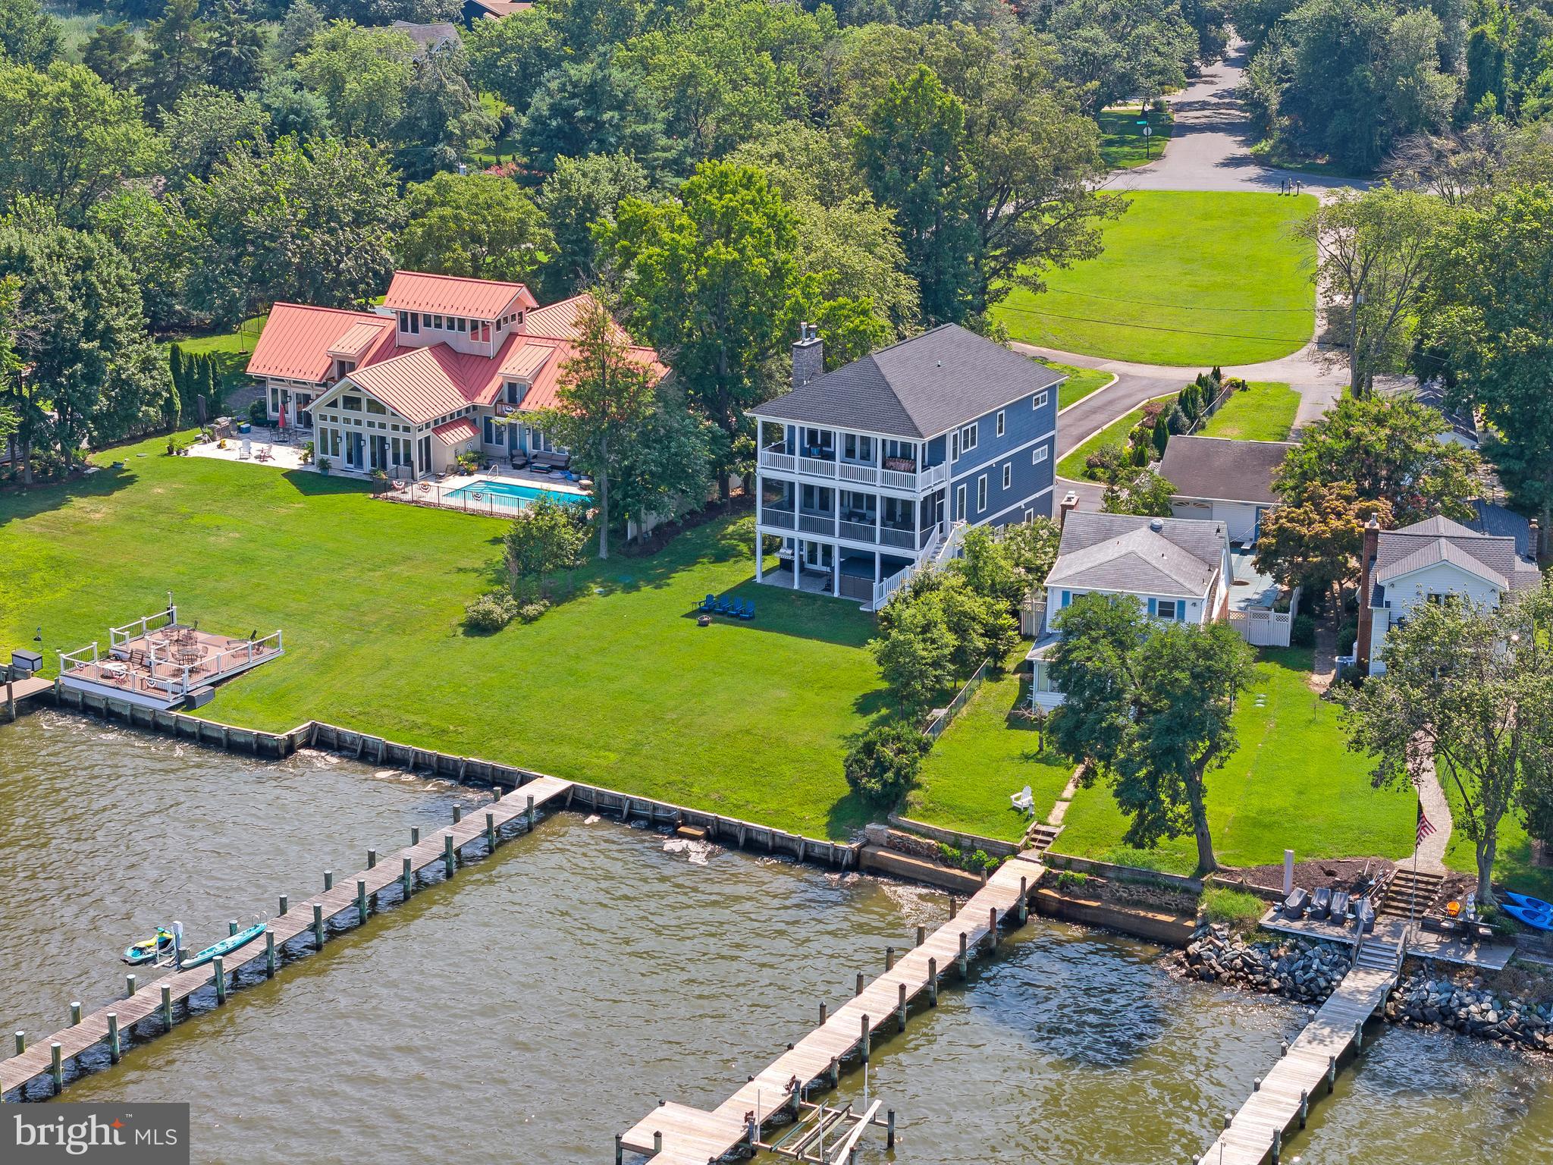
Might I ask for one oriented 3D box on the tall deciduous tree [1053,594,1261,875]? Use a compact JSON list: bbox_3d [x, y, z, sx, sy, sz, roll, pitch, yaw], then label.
[{"bbox_3d":[14.870,6.696,126.359,8.600,12.300,9.000,6,18,19],"label":"tall deciduous tree"}]

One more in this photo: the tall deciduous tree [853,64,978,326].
[{"bbox_3d":[9.330,-24.000,208.856,8.400,20.559,8.400,0,17,0],"label":"tall deciduous tree"}]

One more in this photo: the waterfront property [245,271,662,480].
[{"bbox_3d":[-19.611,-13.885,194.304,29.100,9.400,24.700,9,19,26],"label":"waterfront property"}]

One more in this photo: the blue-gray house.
[{"bbox_3d":[7.065,-7.100,166.485,10.800,12.400,17.100,10,19,29],"label":"blue-gray house"}]

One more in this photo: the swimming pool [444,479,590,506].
[{"bbox_3d":[-14.740,-4.265,180.811,8.200,1.300,4.150,9,19,26],"label":"swimming pool"}]

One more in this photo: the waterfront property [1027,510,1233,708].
[{"bbox_3d":[17.336,1.071,152.619,7.900,6.900,15.000,5,17,15],"label":"waterfront property"}]

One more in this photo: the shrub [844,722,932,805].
[{"bbox_3d":[4.900,7.899,138.624,3.800,3.400,3.600,0,17,0],"label":"shrub"}]

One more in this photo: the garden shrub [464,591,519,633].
[{"bbox_3d":[-14.488,1.244,159.908,2.800,1.700,2.500,0,17,0],"label":"garden shrub"}]

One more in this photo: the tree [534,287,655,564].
[{"bbox_3d":[-9.585,-8.317,167.814,6.800,14.516,6.600,0,17,0],"label":"tree"}]

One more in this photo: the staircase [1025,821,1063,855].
[{"bbox_3d":[11.401,10.991,134.479,1.300,0.760,1.700,8,18,25],"label":"staircase"}]

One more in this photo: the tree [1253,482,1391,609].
[{"bbox_3d":[27.114,-1.486,157.172,6.800,7.035,6.600,0,17,0],"label":"tree"}]

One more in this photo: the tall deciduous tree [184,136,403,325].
[{"bbox_3d":[-35.076,-26.238,230.126,16.000,12.533,15.000,0,17,0],"label":"tall deciduous tree"}]

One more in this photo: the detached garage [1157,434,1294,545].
[{"bbox_3d":[26.105,-5.835,178.370,8.000,4.500,9.400,5,17,15],"label":"detached garage"}]

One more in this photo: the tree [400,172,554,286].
[{"bbox_3d":[-21.719,-24.578,228.527,11.400,10.310,11.000,0,17,0],"label":"tree"}]

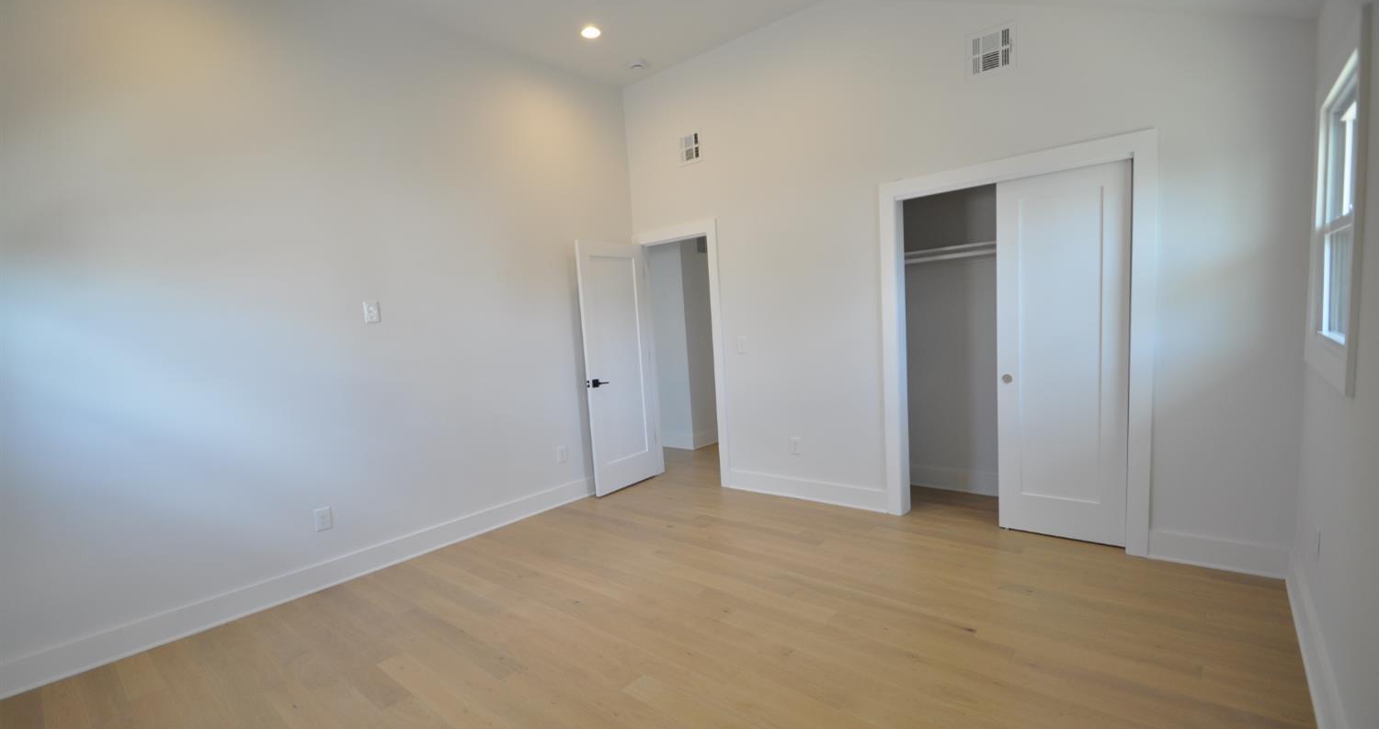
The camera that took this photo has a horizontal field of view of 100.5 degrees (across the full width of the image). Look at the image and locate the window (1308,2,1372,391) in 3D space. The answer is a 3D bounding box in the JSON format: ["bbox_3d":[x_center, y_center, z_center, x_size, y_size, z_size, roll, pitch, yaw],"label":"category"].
[{"bbox_3d":[2.067,-0.461,1.813,0.080,0.990,0.980,2,7,43],"label":"window"}]

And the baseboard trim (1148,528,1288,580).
[{"bbox_3d":[2.617,0.942,2.862,0.510,0.157,0.018,1,7,40],"label":"baseboard trim"}]

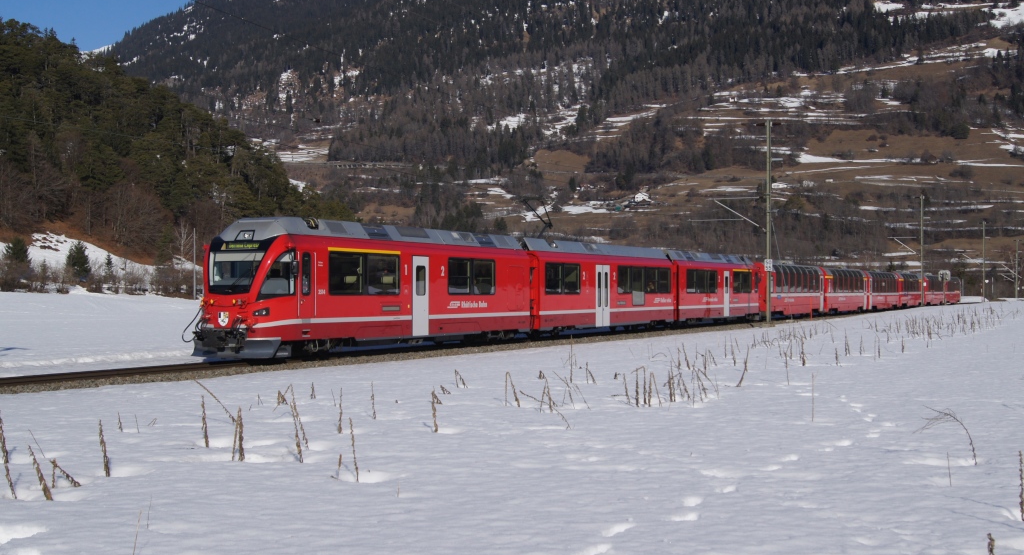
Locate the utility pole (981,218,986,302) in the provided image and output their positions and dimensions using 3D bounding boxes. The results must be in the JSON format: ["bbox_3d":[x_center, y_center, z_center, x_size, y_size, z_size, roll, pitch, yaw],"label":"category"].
[{"bbox_3d":[68.362,-2.391,173.000,0.280,11.900,0.280,0,-1,26],"label":"utility pole"}]

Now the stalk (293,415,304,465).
[{"bbox_3d":[-2.146,1.629,12.000,0.065,0.490,0.055,-10,-1,0],"label":"stalk"}]

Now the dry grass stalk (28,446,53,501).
[{"bbox_3d":[-3.851,1.601,9.750,0.065,0.490,0.060,-22,-1,0],"label":"dry grass stalk"}]

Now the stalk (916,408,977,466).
[{"bbox_3d":[4.269,1.558,11.700,0.600,0.565,0.250,0,-1,0],"label":"stalk"}]

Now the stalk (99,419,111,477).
[{"bbox_3d":[-3.772,1.583,11.050,0.070,0.540,0.060,-8,-1,0],"label":"stalk"}]

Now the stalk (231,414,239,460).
[{"bbox_3d":[-2.808,1.622,12.100,0.055,0.485,0.050,4,-1,0],"label":"stalk"}]

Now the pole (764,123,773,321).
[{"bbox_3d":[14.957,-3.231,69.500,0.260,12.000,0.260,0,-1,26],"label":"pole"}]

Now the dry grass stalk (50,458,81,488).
[{"bbox_3d":[-3.890,1.699,10.400,0.250,0.260,0.100,0,-1,0],"label":"dry grass stalk"}]

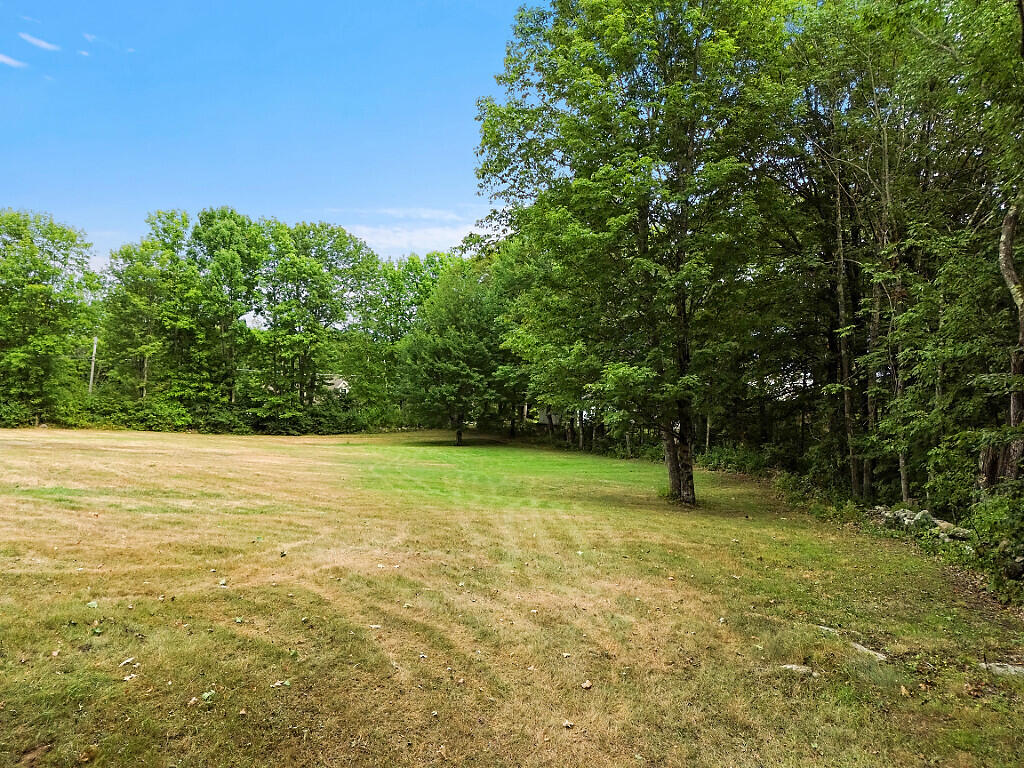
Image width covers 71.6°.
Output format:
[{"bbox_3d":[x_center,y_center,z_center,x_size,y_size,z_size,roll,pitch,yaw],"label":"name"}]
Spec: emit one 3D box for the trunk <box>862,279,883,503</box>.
[{"bbox_3d":[5.890,0.106,11.600,0.210,3.660,0.210,3,-1,0],"label":"trunk"}]

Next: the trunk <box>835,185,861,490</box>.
[{"bbox_3d":[5.481,-0.743,11.600,0.220,5.160,0.220,-3,-1,0],"label":"trunk"}]

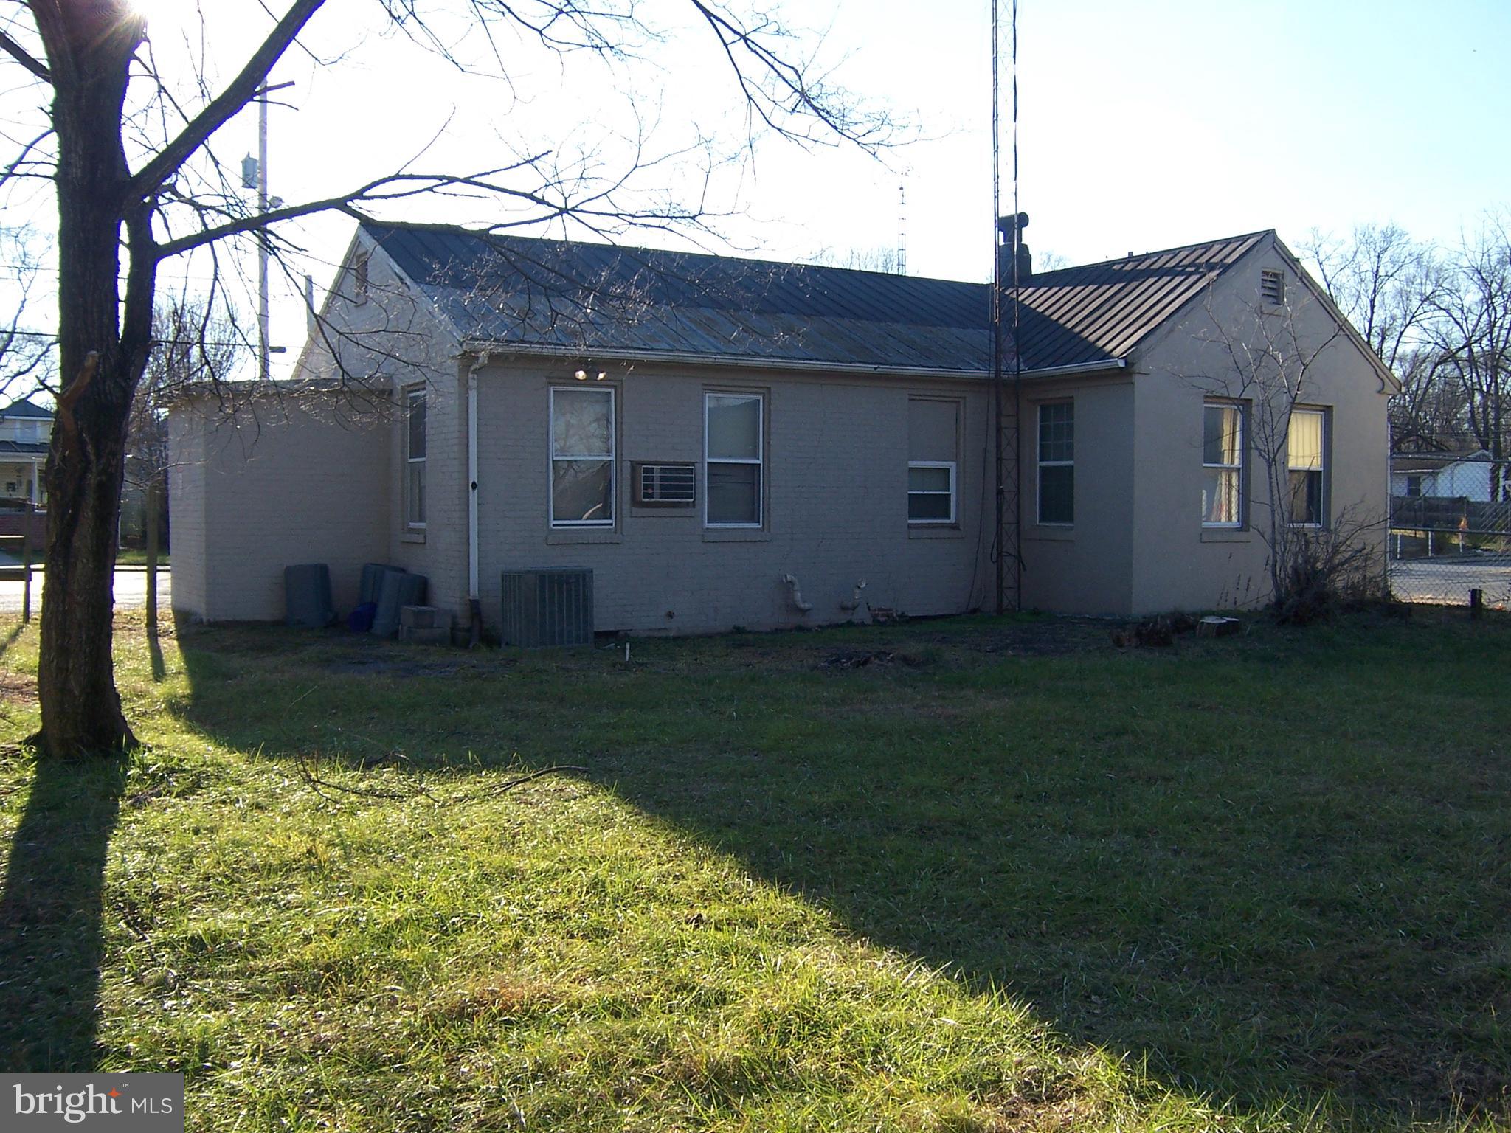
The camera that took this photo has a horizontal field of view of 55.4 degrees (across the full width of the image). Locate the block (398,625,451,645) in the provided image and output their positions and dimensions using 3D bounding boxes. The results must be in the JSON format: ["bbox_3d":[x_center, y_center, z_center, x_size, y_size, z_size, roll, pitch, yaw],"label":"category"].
[{"bbox_3d":[-3.178,0.662,13.901,0.420,0.190,0.200,-2,3,-34],"label":"block"}]

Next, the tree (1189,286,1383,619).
[{"bbox_3d":[6.535,-1.413,17.772,2.250,4.000,1.800,1,3,20],"label":"tree"}]

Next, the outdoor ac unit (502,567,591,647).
[{"bbox_3d":[-2.095,0.404,14.517,0.680,0.735,0.700,-1,3,-31],"label":"outdoor ac unit"}]

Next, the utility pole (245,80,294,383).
[{"bbox_3d":[-11.803,-5.793,34.821,1.100,11.500,0.600,-1,2,-19],"label":"utility pole"}]

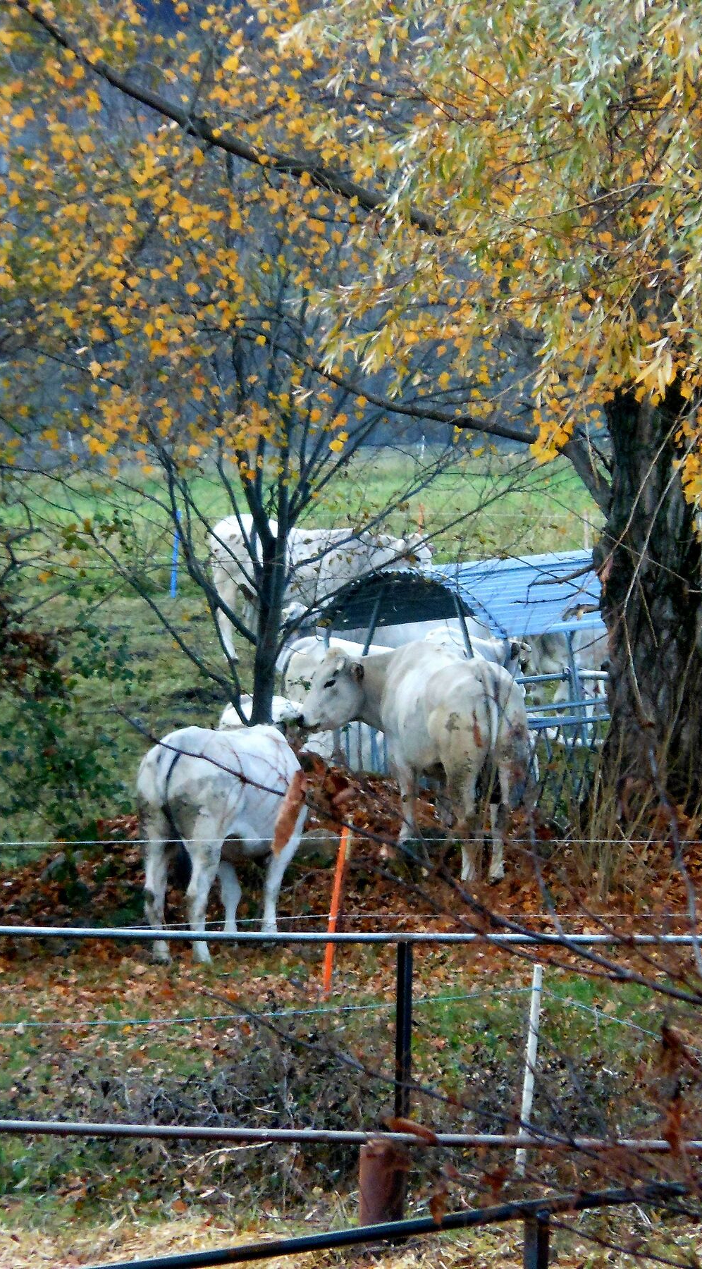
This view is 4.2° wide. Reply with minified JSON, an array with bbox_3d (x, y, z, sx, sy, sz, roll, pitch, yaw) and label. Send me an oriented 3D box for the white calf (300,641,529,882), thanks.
[{"bbox_3d":[0.411,0.748,59.090,0.750,1.400,1.950,-1,3,-25],"label":"white calf"}]

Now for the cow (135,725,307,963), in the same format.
[{"bbox_3d":[-0.702,1.091,52.799,0.600,1.270,1.900,1,3,15],"label":"cow"}]

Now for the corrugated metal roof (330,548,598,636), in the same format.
[{"bbox_3d":[0.980,-0.310,77.000,1.650,0.520,2.200,2,4,29],"label":"corrugated metal roof"}]

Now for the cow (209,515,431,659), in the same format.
[{"bbox_3d":[-0.279,-0.411,86.065,2.050,1.340,0.650,0,3,-10],"label":"cow"}]

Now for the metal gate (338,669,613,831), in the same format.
[{"bbox_3d":[0.986,0.755,62.679,1.350,1.070,3.000,1,3,23],"label":"metal gate"}]

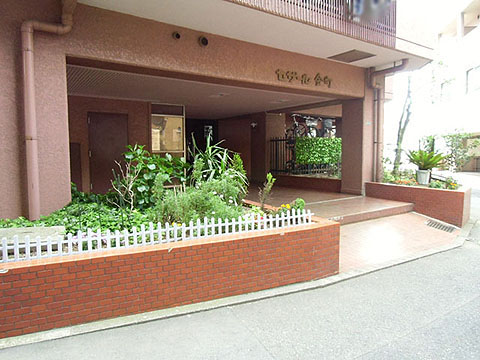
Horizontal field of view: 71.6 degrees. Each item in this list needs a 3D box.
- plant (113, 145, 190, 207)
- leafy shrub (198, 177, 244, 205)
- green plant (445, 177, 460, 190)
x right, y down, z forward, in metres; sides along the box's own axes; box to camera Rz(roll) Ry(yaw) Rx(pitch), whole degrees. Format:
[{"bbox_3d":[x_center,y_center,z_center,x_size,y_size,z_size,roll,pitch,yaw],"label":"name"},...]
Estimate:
[{"bbox_3d":[-1.277,-0.050,4.750,1.000,0.950,0.800,-3,5,-33],"label":"plant"},{"bbox_3d":[-0.253,0.157,4.550,0.600,0.440,0.550,-3,5,-33],"label":"leafy shrub"},{"bbox_3d":[4.119,0.068,6.450,0.300,0.290,0.290,-3,5,-33],"label":"green plant"}]

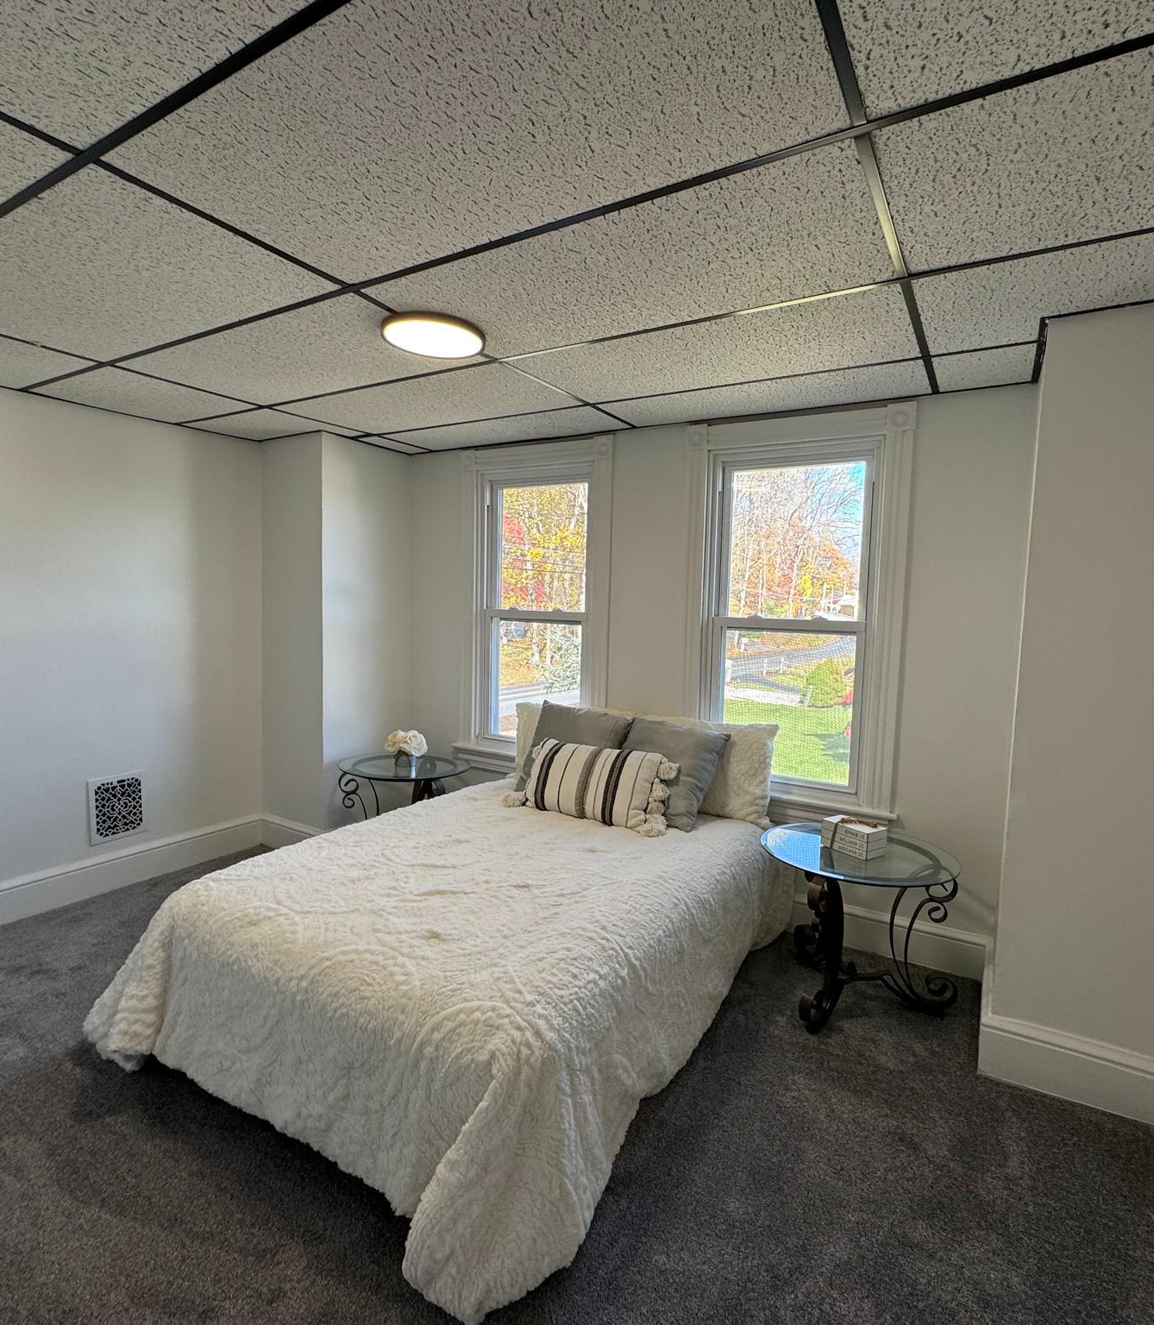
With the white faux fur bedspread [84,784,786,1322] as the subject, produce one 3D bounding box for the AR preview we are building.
[{"bbox_3d":[-0.218,0.883,2.426,1.500,0.480,1.920,4,5,29],"label":"white faux fur bedspread"}]

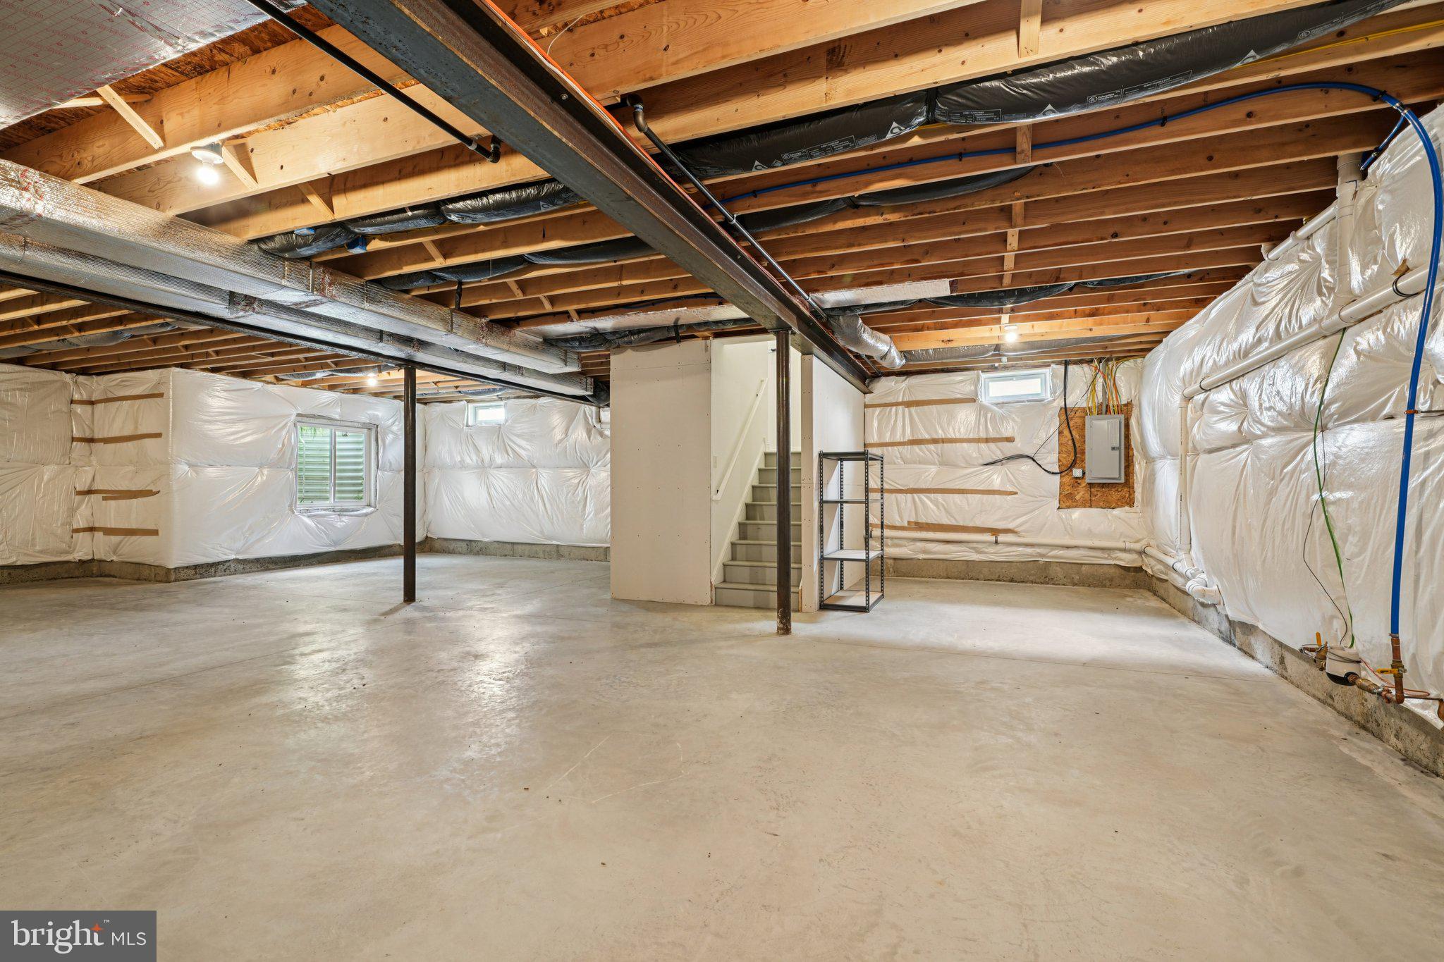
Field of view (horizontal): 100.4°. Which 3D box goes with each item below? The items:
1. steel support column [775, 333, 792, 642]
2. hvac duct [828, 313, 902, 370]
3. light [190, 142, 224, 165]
[{"bbox_3d":[0.528,0.015,5.130,0.115,2.570,0.115,0,0,22],"label":"steel support column"},{"bbox_3d":[1.529,-1.393,6.071,0.320,0.280,1.750,0,0,29],"label":"hvac duct"},{"bbox_3d":[-2.371,-1.520,2.776,0.118,0.068,0.118,0,0,22],"label":"light"}]

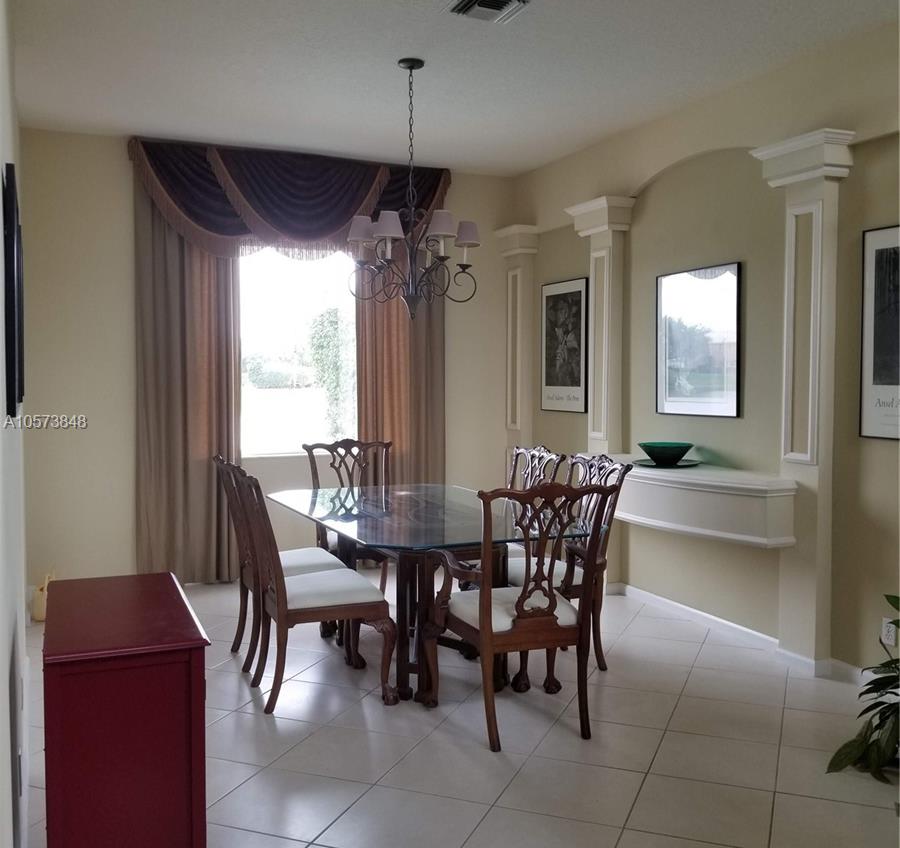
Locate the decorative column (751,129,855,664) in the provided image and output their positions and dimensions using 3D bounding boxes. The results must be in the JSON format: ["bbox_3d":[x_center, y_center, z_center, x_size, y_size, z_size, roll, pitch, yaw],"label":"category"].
[{"bbox_3d":[1.742,-0.074,4.488,0.228,2.623,0.499,-1,3,-23],"label":"decorative column"}]

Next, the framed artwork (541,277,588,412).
[{"bbox_3d":[0.816,-0.556,6.471,0.021,0.920,0.626,-1,3,-23],"label":"framed artwork"}]

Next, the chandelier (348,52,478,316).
[{"bbox_3d":[-0.191,-1.184,4.575,0.669,1.291,0.669,0,2,0],"label":"chandelier"}]

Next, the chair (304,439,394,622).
[{"bbox_3d":[-0.554,0.664,5.783,0.651,1.053,0.629,-1,3,-23],"label":"chair"}]

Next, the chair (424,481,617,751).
[{"bbox_3d":[0.288,0.743,3.835,0.660,1.053,0.629,-1,3,-18],"label":"chair"}]

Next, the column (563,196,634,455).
[{"bbox_3d":[1.020,-0.152,6.173,0.228,2.640,0.517,-1,3,-23],"label":"column"}]

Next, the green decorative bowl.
[{"bbox_3d":[1.242,0.171,5.165,0.321,0.116,0.321,0,2,0],"label":"green decorative bowl"}]

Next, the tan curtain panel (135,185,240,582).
[{"bbox_3d":[-1.758,-0.320,6.045,0.682,2.790,0.136,-1,3,-23],"label":"tan curtain panel"}]

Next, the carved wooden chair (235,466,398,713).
[{"bbox_3d":[-0.641,0.730,4.224,0.629,1.053,0.633,-1,3,-21],"label":"carved wooden chair"}]

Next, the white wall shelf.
[{"bbox_3d":[1.246,0.399,5.089,0.490,0.302,1.755,-1,3,-23],"label":"white wall shelf"}]

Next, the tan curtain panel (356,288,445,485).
[{"bbox_3d":[-0.393,-0.385,7.137,0.749,3.033,0.147,-1,3,-23],"label":"tan curtain panel"}]

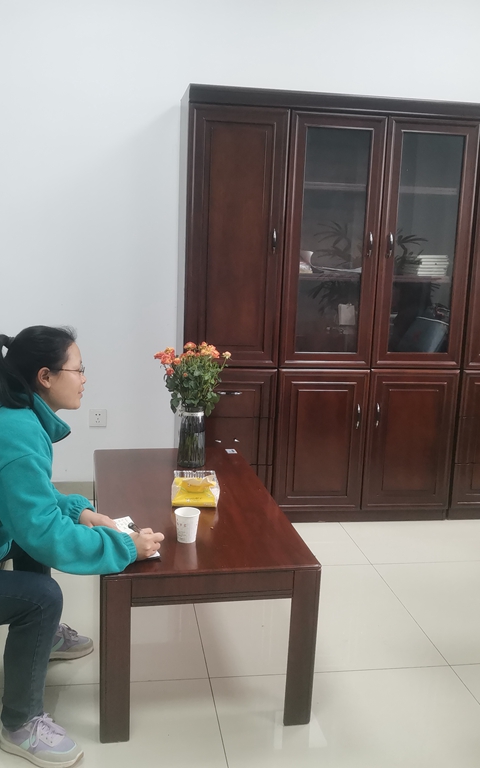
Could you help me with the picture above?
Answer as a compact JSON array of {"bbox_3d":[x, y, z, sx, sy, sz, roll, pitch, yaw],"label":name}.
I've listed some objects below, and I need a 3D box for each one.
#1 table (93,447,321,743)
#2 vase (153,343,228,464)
[{"bbox_3d":[-0.201,0.621,2.692,0.593,0.482,1.225,0,11,-12],"label":"table"},{"bbox_3d":[-0.186,0.079,2.981,0.285,0.475,0.265,0,11,-9],"label":"vase"}]

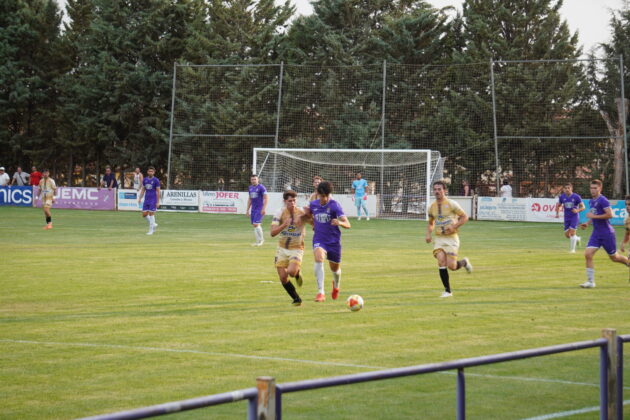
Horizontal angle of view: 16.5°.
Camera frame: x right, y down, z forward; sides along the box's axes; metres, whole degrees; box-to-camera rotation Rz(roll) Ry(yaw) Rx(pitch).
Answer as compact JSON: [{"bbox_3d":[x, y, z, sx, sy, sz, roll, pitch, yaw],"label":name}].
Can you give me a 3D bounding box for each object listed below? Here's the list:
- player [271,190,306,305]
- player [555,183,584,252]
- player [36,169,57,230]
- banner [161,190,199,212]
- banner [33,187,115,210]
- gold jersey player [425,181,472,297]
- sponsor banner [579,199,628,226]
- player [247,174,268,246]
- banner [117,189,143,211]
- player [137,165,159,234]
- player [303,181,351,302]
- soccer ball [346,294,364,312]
[{"bbox_3d":[-0.367,0.539,30.600,0.560,1.629,0.700,1,1,-8],"label":"player"},{"bbox_3d":[6.099,0.192,52.000,0.620,1.678,0.580,1,1,15],"label":"player"},{"bbox_3d":[-7.647,-0.291,61.800,0.550,1.737,0.420,1,1,20],"label":"player"},{"bbox_3d":[-5.450,-0.345,86.713,1.958,0.861,0.080,2,1,31],"label":"banner"},{"bbox_3d":[-9.932,-0.483,89.385,4.223,0.890,0.080,2,1,31],"label":"banner"},{"bbox_3d":[2.030,0.445,33.000,0.580,1.772,0.680,2,1,32],"label":"gold jersey player"},{"bbox_3d":[10.400,0.096,77.264,2.092,0.862,0.080,2,1,31],"label":"sponsor banner"},{"bbox_3d":[-1.397,0.017,52.700,0.530,1.739,0.420,1,1,20],"label":"player"},{"bbox_3d":[-7.155,-0.391,87.730,1.965,0.855,0.080,2,1,31],"label":"banner"},{"bbox_3d":[-4.527,-0.254,59.000,0.570,1.857,0.420,1,1,18],"label":"player"},{"bbox_3d":[0.166,0.462,31.300,0.680,1.745,0.600,1,1,3],"label":"player"},{"bbox_3d":[0.548,1.256,29.200,0.220,0.220,0.220,1,1,0],"label":"soccer ball"}]

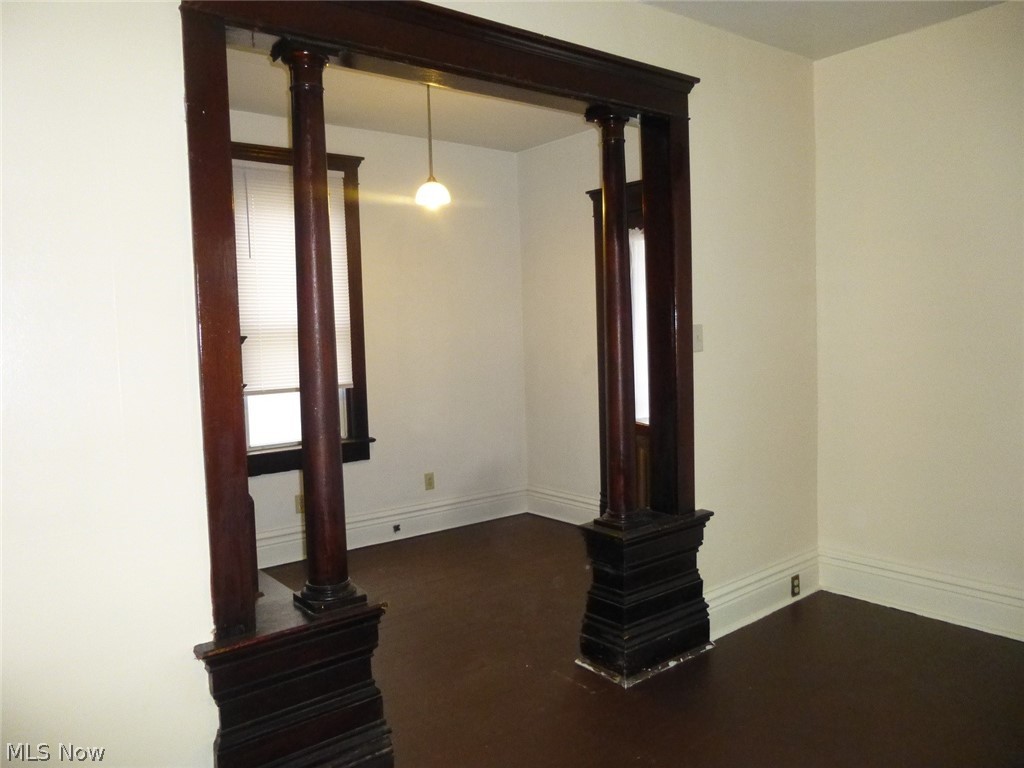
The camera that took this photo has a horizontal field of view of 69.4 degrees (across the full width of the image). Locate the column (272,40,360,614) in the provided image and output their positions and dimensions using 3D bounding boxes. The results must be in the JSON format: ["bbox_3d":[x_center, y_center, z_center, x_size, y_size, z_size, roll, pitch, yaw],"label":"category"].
[{"bbox_3d":[-0.559,-0.148,2.163,0.177,1.616,0.173,-5,5,-38],"label":"column"}]

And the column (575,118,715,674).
[{"bbox_3d":[0.535,0.054,3.077,0.572,2.223,0.326,-5,5,-38],"label":"column"}]

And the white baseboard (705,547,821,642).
[{"bbox_3d":[1.210,1.002,3.567,1.018,0.226,0.026,-5,5,-38],"label":"white baseboard"}]

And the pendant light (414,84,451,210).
[{"bbox_3d":[-0.419,-1.239,3.752,0.176,0.697,0.176,-2,4,0],"label":"pendant light"}]

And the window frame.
[{"bbox_3d":[-1.321,-0.445,4.522,0.990,1.946,0.111,-5,5,-38],"label":"window frame"}]

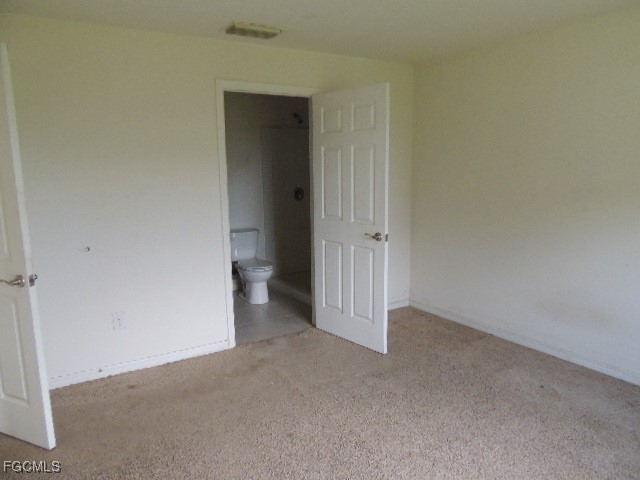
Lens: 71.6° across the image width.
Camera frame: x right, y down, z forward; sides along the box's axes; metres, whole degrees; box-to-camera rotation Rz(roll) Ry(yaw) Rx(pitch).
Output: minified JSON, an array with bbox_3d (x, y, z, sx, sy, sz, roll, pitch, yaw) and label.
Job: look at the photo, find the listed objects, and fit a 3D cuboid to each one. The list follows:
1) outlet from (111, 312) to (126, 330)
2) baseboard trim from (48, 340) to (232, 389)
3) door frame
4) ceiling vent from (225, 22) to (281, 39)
[{"bbox_3d":[-1.446,0.588,3.202,0.075,0.120,0.012,-7,11,-30],"label":"outlet"},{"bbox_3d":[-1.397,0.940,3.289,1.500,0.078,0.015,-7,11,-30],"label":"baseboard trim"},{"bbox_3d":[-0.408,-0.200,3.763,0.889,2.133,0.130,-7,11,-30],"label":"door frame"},{"bbox_3d":[-0.451,-1.435,3.063,0.350,0.030,0.195,-7,11,-30],"label":"ceiling vent"}]

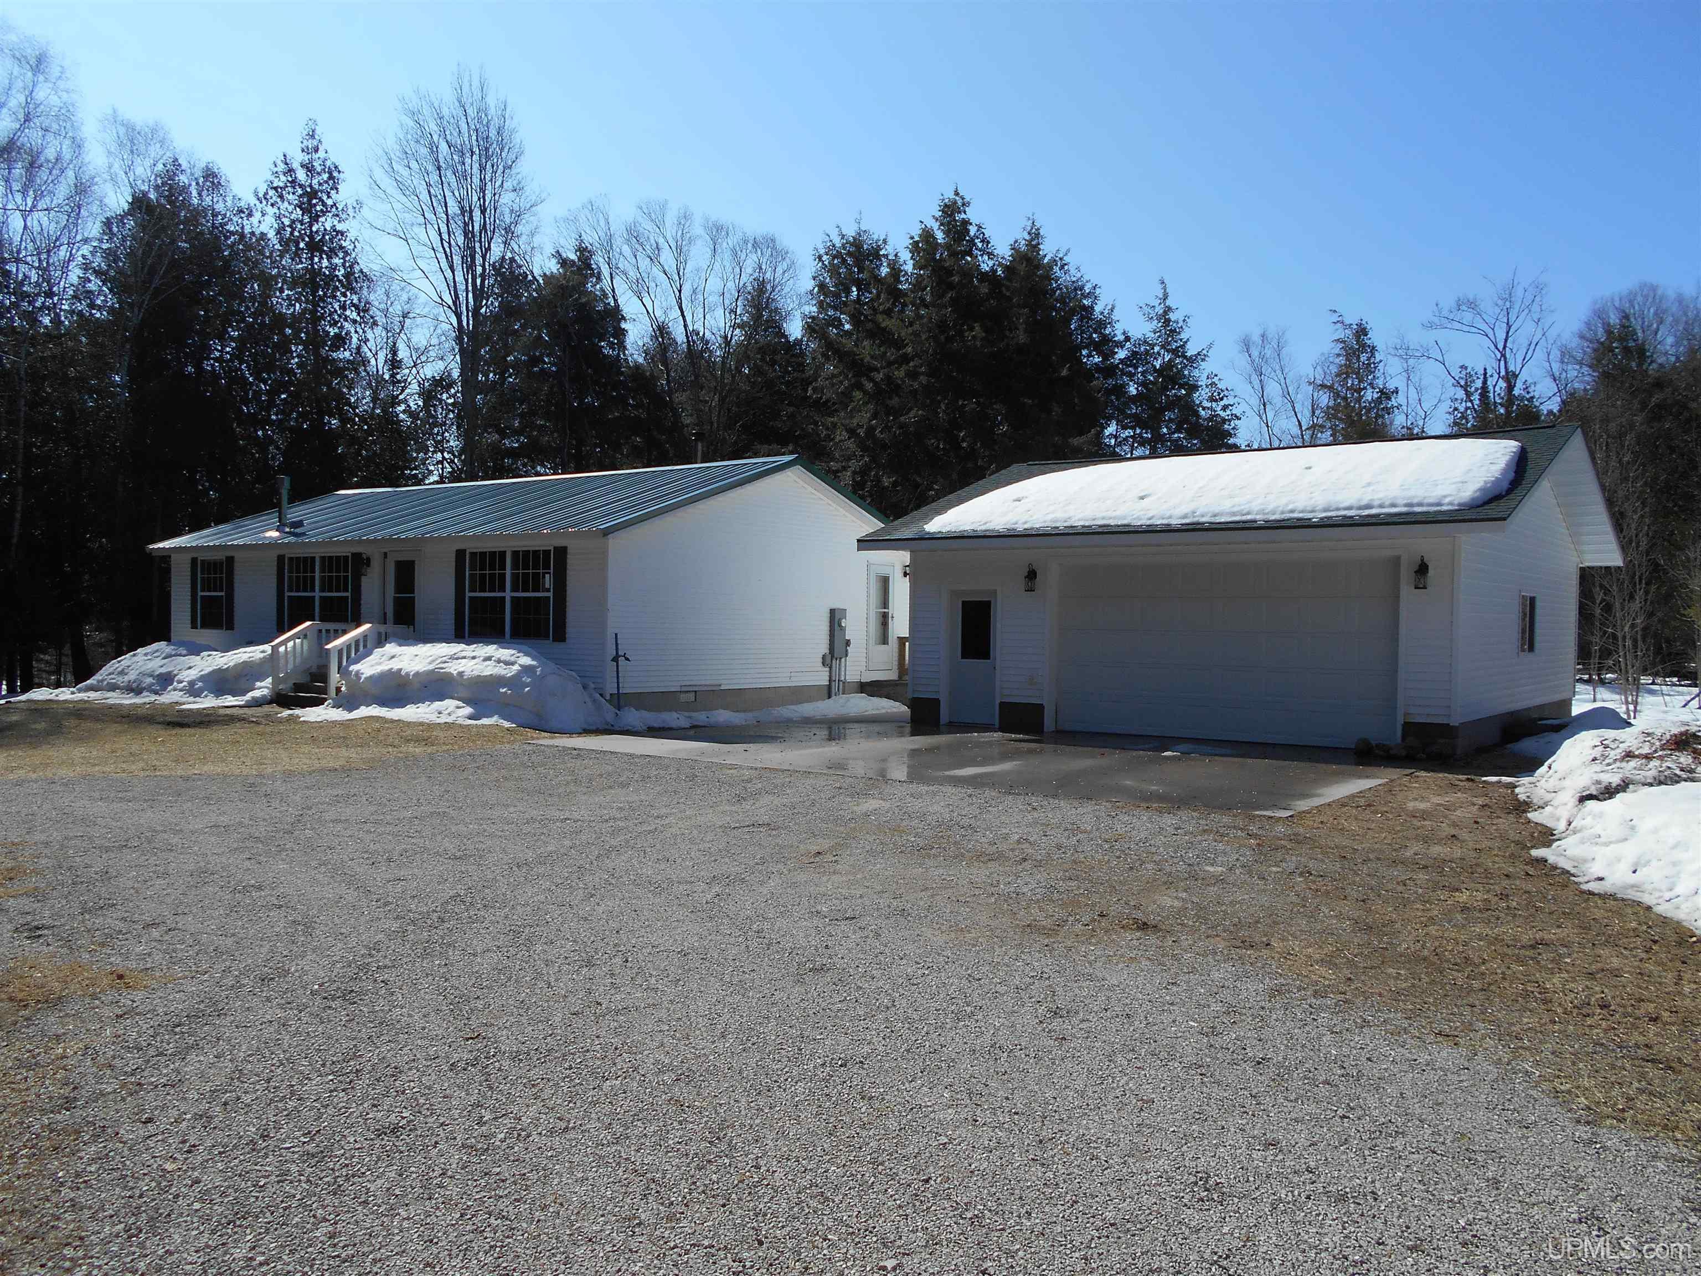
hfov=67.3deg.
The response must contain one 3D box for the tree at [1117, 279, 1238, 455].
[{"bbox_3d":[10.406,-5.226,41.110,4.000,12.537,4.000,1,1,0],"label":"tree"}]

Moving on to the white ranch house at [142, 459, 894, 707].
[{"bbox_3d":[-6.759,-1.117,26.797,14.653,4.459,8.837,2,1,37],"label":"white ranch house"}]

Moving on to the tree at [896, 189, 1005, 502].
[{"bbox_3d":[2.734,-5.807,36.120,3.700,13.665,3.700,1,1,0],"label":"tree"}]

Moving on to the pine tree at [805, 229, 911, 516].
[{"bbox_3d":[0.082,-5.375,36.111,3.600,12.731,3.600,1,1,0],"label":"pine tree"}]

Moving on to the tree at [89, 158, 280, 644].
[{"bbox_3d":[-17.828,-6.002,34.119,5.000,13.568,5.000,1,1,0],"label":"tree"}]

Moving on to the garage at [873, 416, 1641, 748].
[{"bbox_3d":[6.667,-0.883,20.987,9.230,4.473,9.499,2,1,38],"label":"garage"}]

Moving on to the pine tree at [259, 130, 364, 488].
[{"bbox_3d":[-15.693,-7.098,37.138,3.500,15.711,3.500,1,1,0],"label":"pine tree"}]

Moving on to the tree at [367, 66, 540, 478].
[{"bbox_3d":[-12.546,-8.562,40.163,5.400,18.619,5.400,1,1,0],"label":"tree"}]

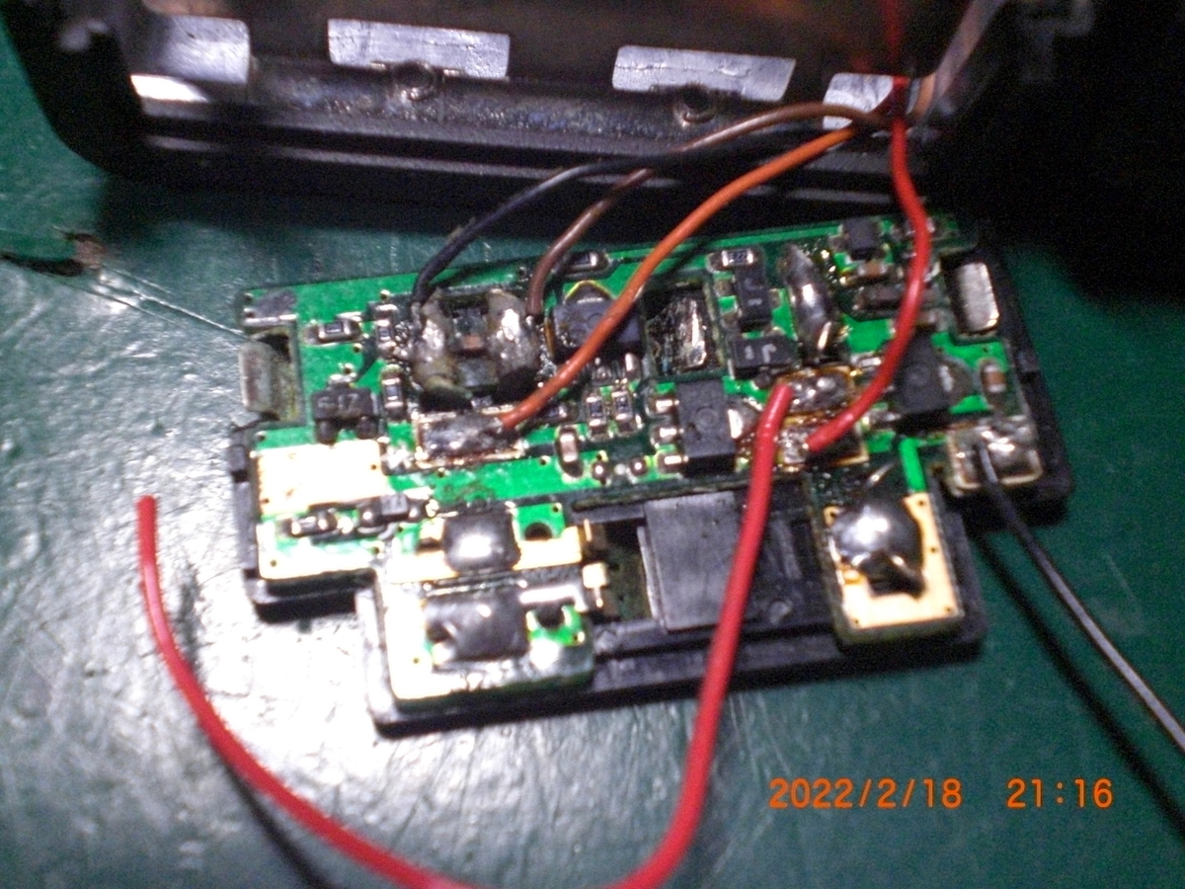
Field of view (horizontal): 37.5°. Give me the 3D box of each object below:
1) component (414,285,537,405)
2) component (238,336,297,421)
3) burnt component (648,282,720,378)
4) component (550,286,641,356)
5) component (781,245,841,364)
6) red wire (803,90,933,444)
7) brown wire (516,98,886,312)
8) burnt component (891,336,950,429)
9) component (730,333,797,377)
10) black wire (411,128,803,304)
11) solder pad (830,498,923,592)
[{"bbox_3d":[-0.006,-0.005,0.088,0.006,0.002,0.005,-7,63,-5],"label":"component"},{"bbox_3d":[-0.017,-0.003,0.089,0.003,0.001,0.004,-7,63,-5],"label":"component"},{"bbox_3d":[0.005,-0.006,0.091,0.003,0.001,0.004,-7,63,-5],"label":"burnt component"},{"bbox_3d":[0.000,-0.006,0.090,0.004,0.002,0.003,-7,63,-5],"label":"component"},{"bbox_3d":[0.011,-0.007,0.090,0.002,0.002,0.006,-8,63,-6],"label":"component"},{"bbox_3d":[0.015,-0.009,0.090,0.004,0.004,0.022,15,63,6],"label":"red wire"},{"bbox_3d":[0.006,-0.014,0.091,0.023,0.003,0.004,-30,68,-16],"label":"brown wire"},{"bbox_3d":[0.017,-0.003,0.088,0.002,0.002,0.004,-7,63,-5],"label":"burnt component"},{"bbox_3d":[0.009,-0.005,0.089,0.003,0.001,0.002,-7,63,-5],"label":"component"},{"bbox_3d":[0.001,-0.013,0.091,0.024,0.003,0.003,-24,66,-13],"label":"black wire"},{"bbox_3d":[0.014,0.005,0.084,0.004,0.001,0.004,-7,63,-5],"label":"solder pad"}]

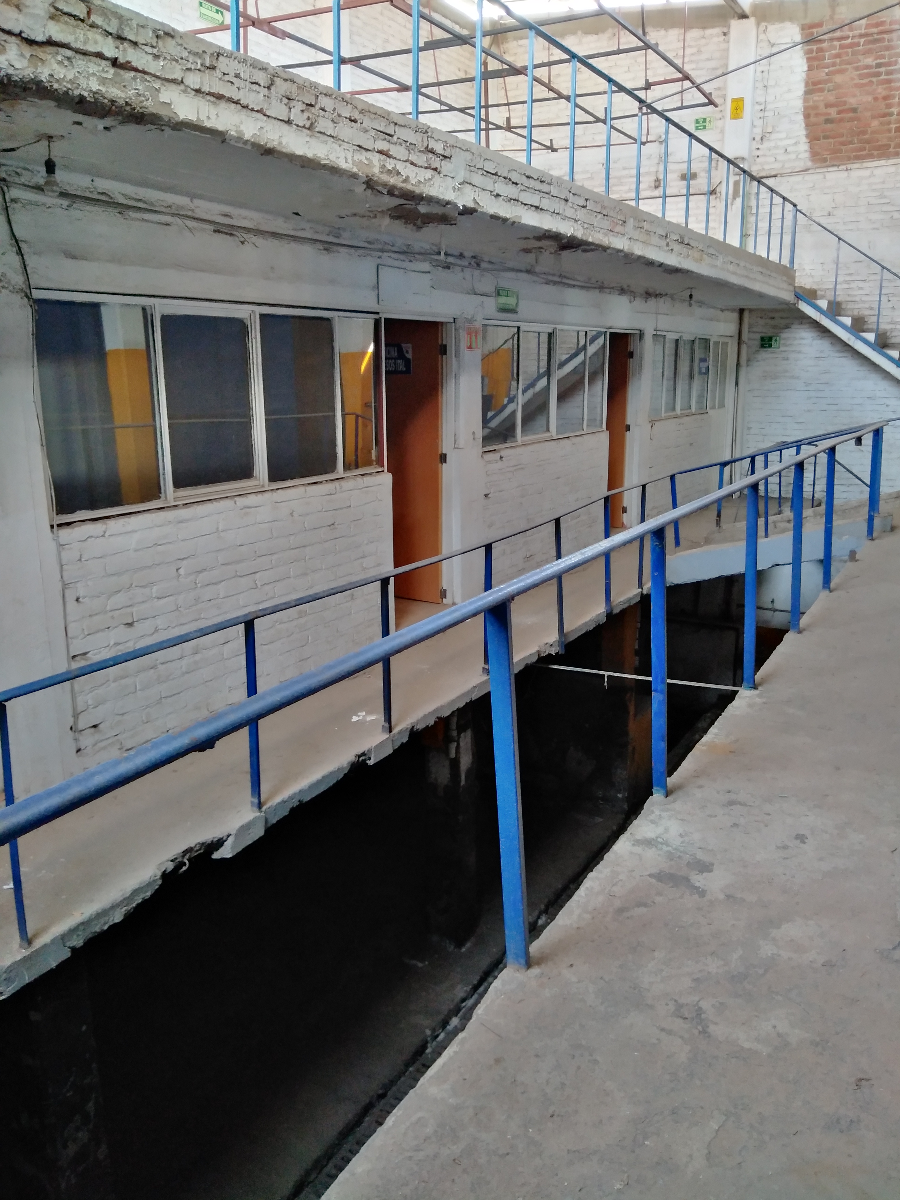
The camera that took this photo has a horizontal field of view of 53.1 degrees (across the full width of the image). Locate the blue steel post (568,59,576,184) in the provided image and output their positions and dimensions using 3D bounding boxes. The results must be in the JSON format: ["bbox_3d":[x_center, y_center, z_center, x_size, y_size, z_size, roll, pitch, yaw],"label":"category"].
[{"bbox_3d":[0.804,-3.149,5.925,0.025,0.738,0.025,8,17,31],"label":"blue steel post"}]

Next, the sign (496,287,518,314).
[{"bbox_3d":[0.476,-2.495,7.498,0.015,0.187,0.370,8,17,31],"label":"sign"}]

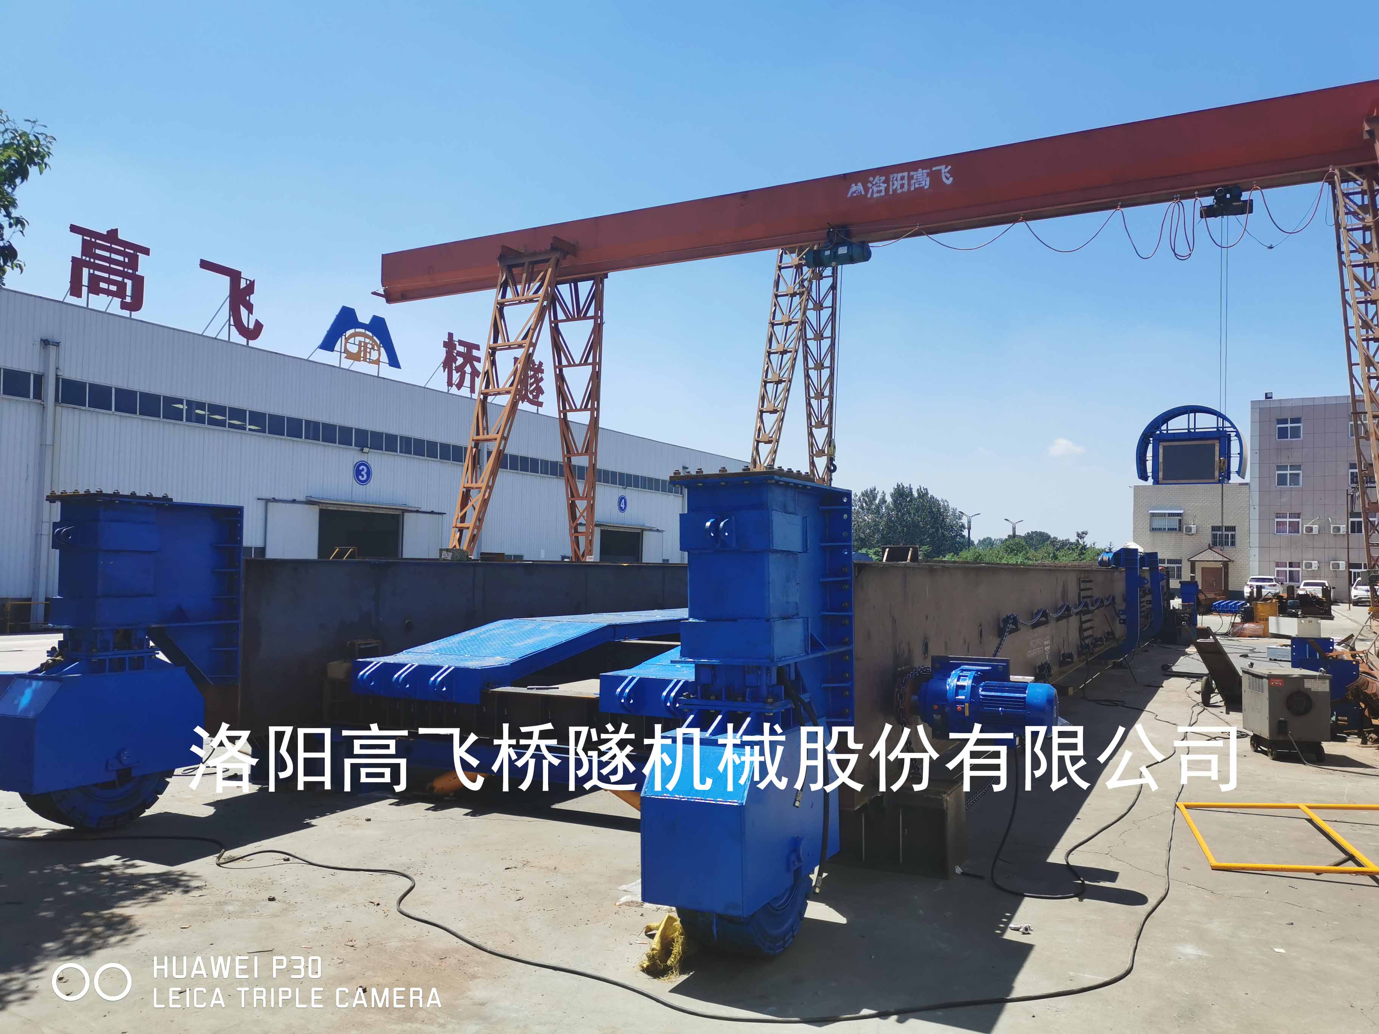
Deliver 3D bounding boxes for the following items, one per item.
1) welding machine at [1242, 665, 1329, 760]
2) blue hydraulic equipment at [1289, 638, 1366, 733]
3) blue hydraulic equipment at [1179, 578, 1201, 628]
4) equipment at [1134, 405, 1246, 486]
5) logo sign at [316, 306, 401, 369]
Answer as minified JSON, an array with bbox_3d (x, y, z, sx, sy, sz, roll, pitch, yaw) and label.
[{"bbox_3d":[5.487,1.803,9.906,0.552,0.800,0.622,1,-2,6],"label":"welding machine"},{"bbox_3d":[6.500,1.716,10.900,0.550,0.950,0.600,1,-2,0],"label":"blue hydraulic equipment"},{"bbox_3d":[11.751,2.252,25.226,0.430,1.450,0.500,1,-2,26],"label":"blue hydraulic equipment"},{"bbox_3d":[34.931,-4.995,75.000,6.750,5.250,1.700,0,-3,36],"label":"equipment"},{"bbox_3d":[-10.743,-5.984,35.391,0.250,1.651,3.721,1,-2,26],"label":"logo sign"}]

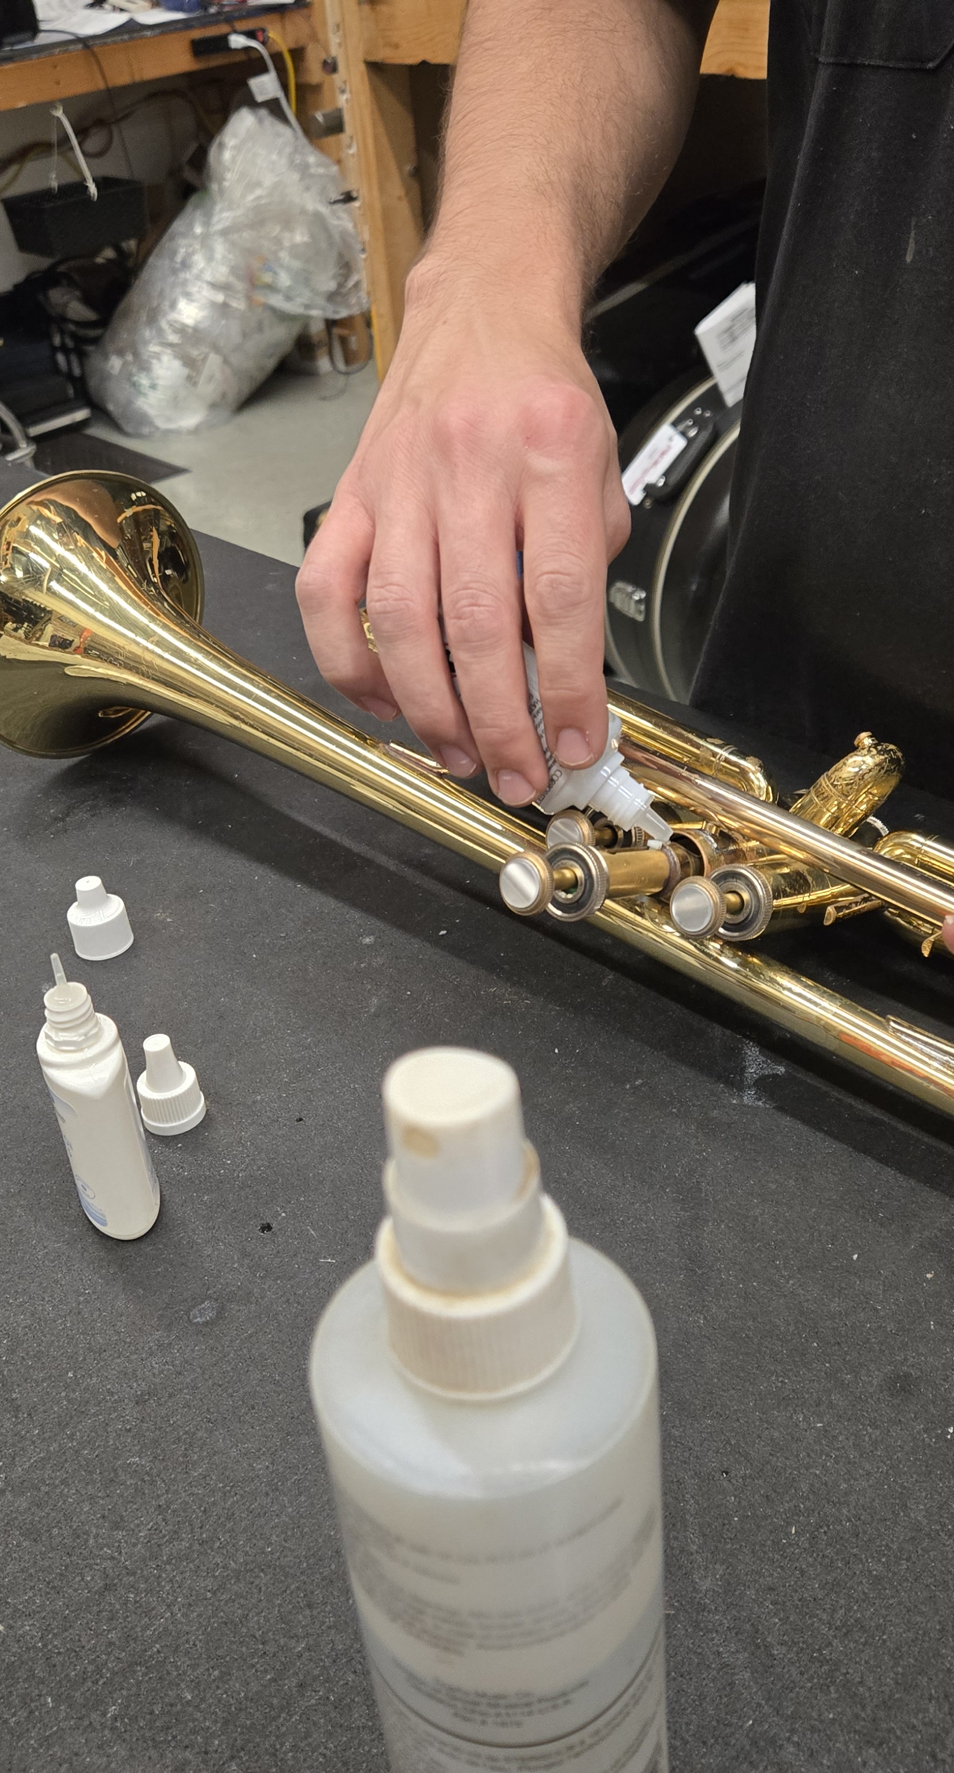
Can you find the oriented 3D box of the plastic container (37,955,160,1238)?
[{"bbox_3d":[-0.104,0.053,0.426,0.024,0.088,0.037,-22,37,-23],"label":"plastic container"}]

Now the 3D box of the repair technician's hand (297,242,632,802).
[{"bbox_3d":[-0.004,-0.111,0.475,0.096,0.085,0.175,-2,63,-1],"label":"repair technician's hand"}]

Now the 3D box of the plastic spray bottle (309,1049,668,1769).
[{"bbox_3d":[0.004,0.101,0.255,0.052,0.179,0.052,-4,33,2],"label":"plastic spray bottle"}]

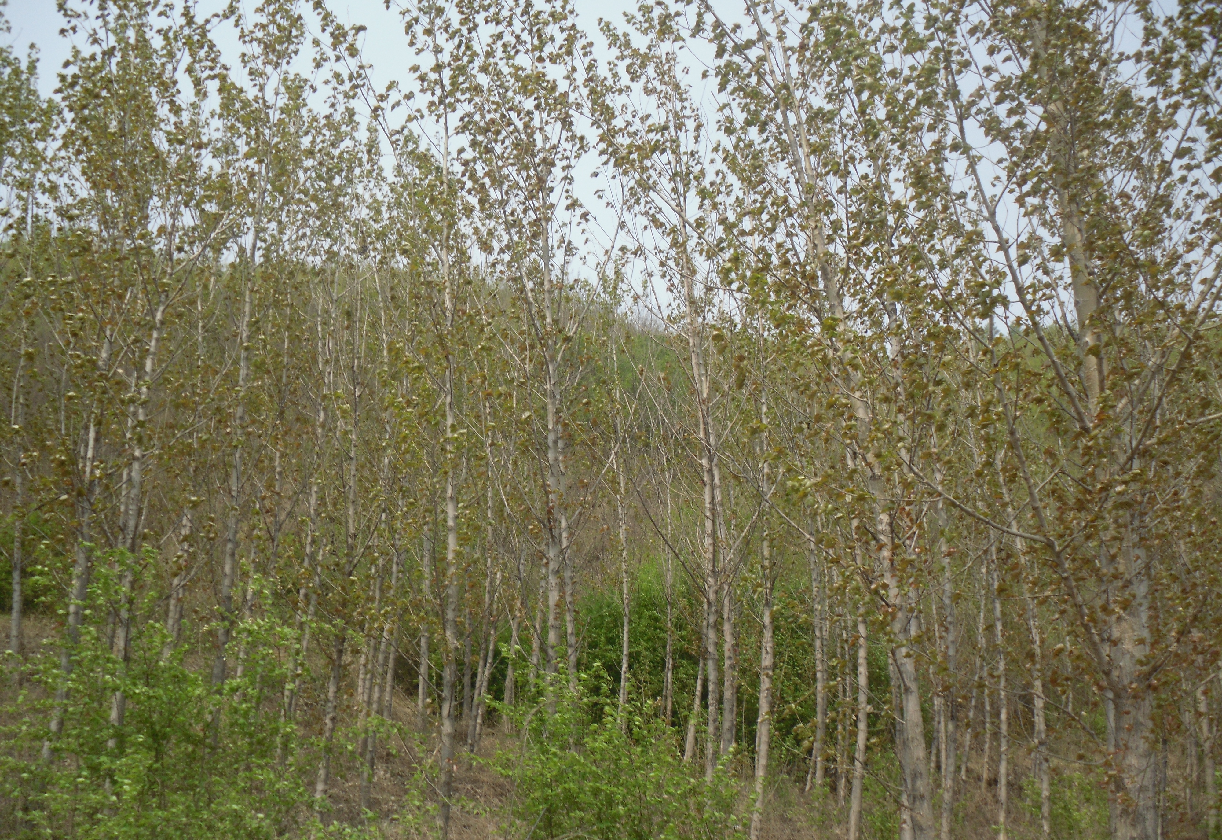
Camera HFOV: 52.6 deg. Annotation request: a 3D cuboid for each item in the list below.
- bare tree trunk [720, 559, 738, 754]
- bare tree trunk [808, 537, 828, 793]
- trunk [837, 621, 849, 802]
[{"bbox_3d":[1.423,2.908,15.026,0.139,2.270,0.139,1,-12,6],"label":"bare tree trunk"},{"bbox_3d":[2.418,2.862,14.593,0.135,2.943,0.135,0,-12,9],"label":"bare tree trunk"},{"bbox_3d":[2.774,3.526,14.806,0.092,2.072,0.092,-1,-12,10],"label":"trunk"}]

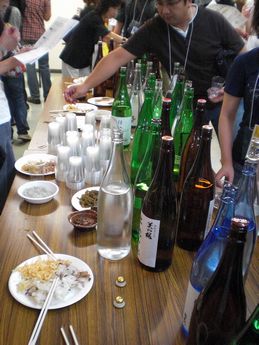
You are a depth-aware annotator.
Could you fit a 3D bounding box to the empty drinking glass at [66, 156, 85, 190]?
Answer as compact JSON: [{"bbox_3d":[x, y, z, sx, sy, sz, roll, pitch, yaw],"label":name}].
[{"bbox_3d":[-0.219,0.002,1.540,0.076,0.121,0.076,3,26,0],"label":"empty drinking glass"}]

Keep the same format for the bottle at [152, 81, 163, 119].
[{"bbox_3d":[0.120,-0.213,1.719,0.105,0.397,0.105,3,25,0],"label":"bottle"}]

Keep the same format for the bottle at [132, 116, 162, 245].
[{"bbox_3d":[0.070,0.029,1.197,0.105,0.397,0.105,3,26,0],"label":"bottle"}]

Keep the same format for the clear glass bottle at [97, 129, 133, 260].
[{"bbox_3d":[-0.040,0.062,1.115,0.105,0.397,0.105,3,25,0],"label":"clear glass bottle"}]

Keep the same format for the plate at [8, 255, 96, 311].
[{"bbox_3d":[-0.210,0.298,1.034,0.224,0.020,0.224,3,25,-1],"label":"plate"}]

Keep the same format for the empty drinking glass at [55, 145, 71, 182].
[{"bbox_3d":[-0.276,-0.038,1.601,0.070,0.145,0.070,3,25,0],"label":"empty drinking glass"}]

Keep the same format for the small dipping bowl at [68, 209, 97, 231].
[{"bbox_3d":[-0.147,0.172,1.299,0.115,0.034,0.115,0,25,-6],"label":"small dipping bowl"}]

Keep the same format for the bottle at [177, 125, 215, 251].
[{"bbox_3d":[0.218,0.049,1.172,0.105,0.397,0.105,14,27,23],"label":"bottle"}]

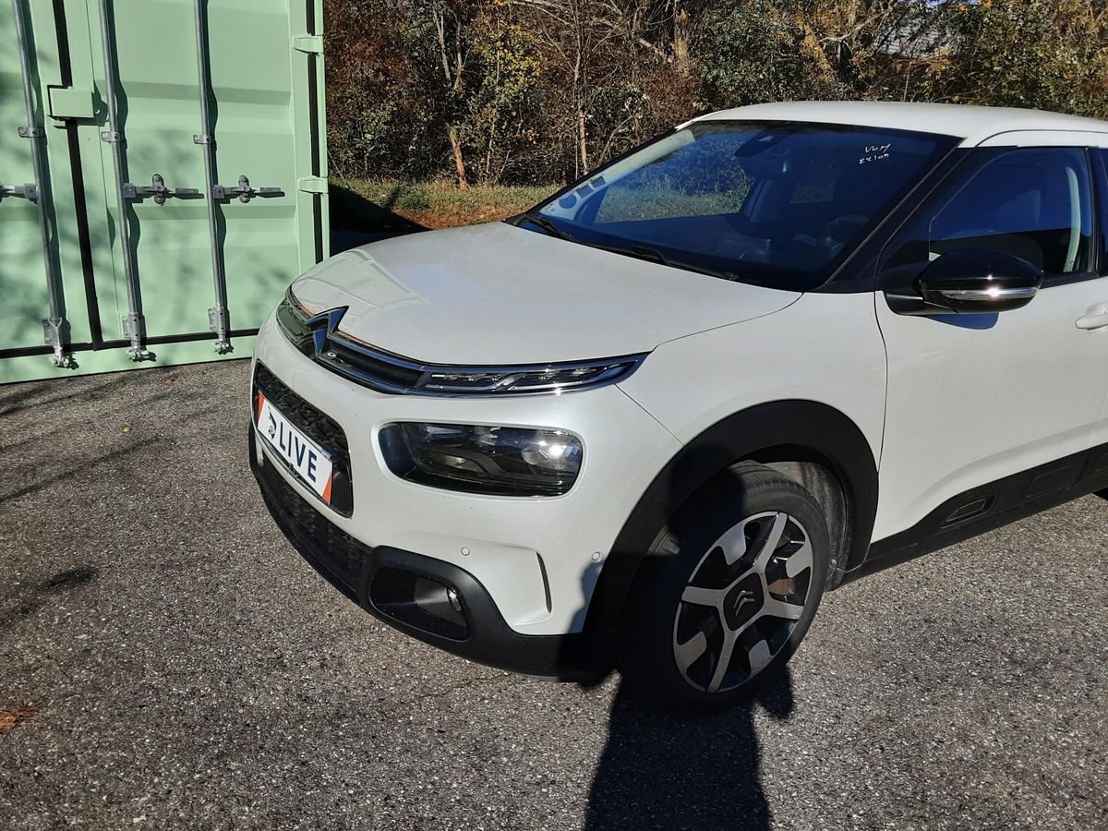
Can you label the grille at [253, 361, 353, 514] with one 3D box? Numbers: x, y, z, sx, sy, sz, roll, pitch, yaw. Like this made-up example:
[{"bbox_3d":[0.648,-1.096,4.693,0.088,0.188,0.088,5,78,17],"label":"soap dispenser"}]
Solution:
[{"bbox_3d":[-0.629,0.054,2.142,0.100,0.240,0.690,-3,19,-36],"label":"grille"}]

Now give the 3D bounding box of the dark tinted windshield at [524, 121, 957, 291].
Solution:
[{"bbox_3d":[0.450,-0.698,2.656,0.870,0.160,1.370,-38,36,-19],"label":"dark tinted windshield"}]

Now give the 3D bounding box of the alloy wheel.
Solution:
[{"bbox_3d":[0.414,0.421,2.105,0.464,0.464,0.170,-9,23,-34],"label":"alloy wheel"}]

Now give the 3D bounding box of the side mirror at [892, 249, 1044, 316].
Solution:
[{"bbox_3d":[0.972,-0.312,2.053,0.220,0.170,0.235,-9,23,-34],"label":"side mirror"}]

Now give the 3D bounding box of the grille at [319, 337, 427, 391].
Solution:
[{"bbox_3d":[-0.418,-0.119,1.964,0.088,0.097,0.400,-12,24,-40],"label":"grille"}]

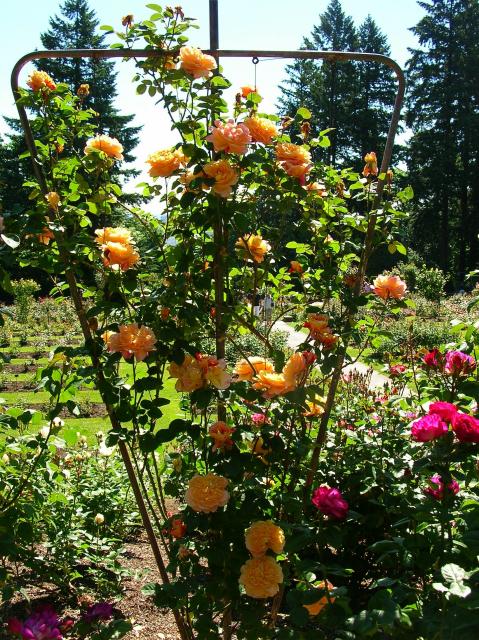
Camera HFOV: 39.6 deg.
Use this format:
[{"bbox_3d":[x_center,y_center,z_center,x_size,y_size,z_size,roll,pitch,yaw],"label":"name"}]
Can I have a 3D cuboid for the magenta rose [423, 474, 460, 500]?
[{"bbox_3d":[0.610,0.504,2.000,0.108,0.078,0.103,0,11,0],"label":"magenta rose"}]

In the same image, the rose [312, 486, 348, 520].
[{"bbox_3d":[0.274,0.549,2.000,0.108,0.085,0.100,13,18,0],"label":"rose"}]

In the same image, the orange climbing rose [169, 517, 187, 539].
[{"bbox_3d":[-0.160,0.537,1.720,0.046,0.056,0.046,-1,3,6],"label":"orange climbing rose"}]

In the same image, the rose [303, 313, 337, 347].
[{"bbox_3d":[0.250,0.032,2.050,0.099,0.111,0.090,6,6,0],"label":"rose"}]

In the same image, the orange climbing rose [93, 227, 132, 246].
[{"bbox_3d":[-0.375,-0.241,1.980,0.113,0.074,0.107,0,6,0],"label":"orange climbing rose"}]

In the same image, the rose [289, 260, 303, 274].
[{"bbox_3d":[0.174,-0.163,2.070,0.042,0.041,0.040,-1,4,0],"label":"rose"}]

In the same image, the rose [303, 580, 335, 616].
[{"bbox_3d":[0.200,0.704,1.680,0.083,0.090,0.070,-1,3,0],"label":"rose"}]

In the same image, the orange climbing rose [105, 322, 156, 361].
[{"bbox_3d":[-0.320,0.063,1.950,0.148,0.106,0.111,-1,4,-6],"label":"orange climbing rose"}]

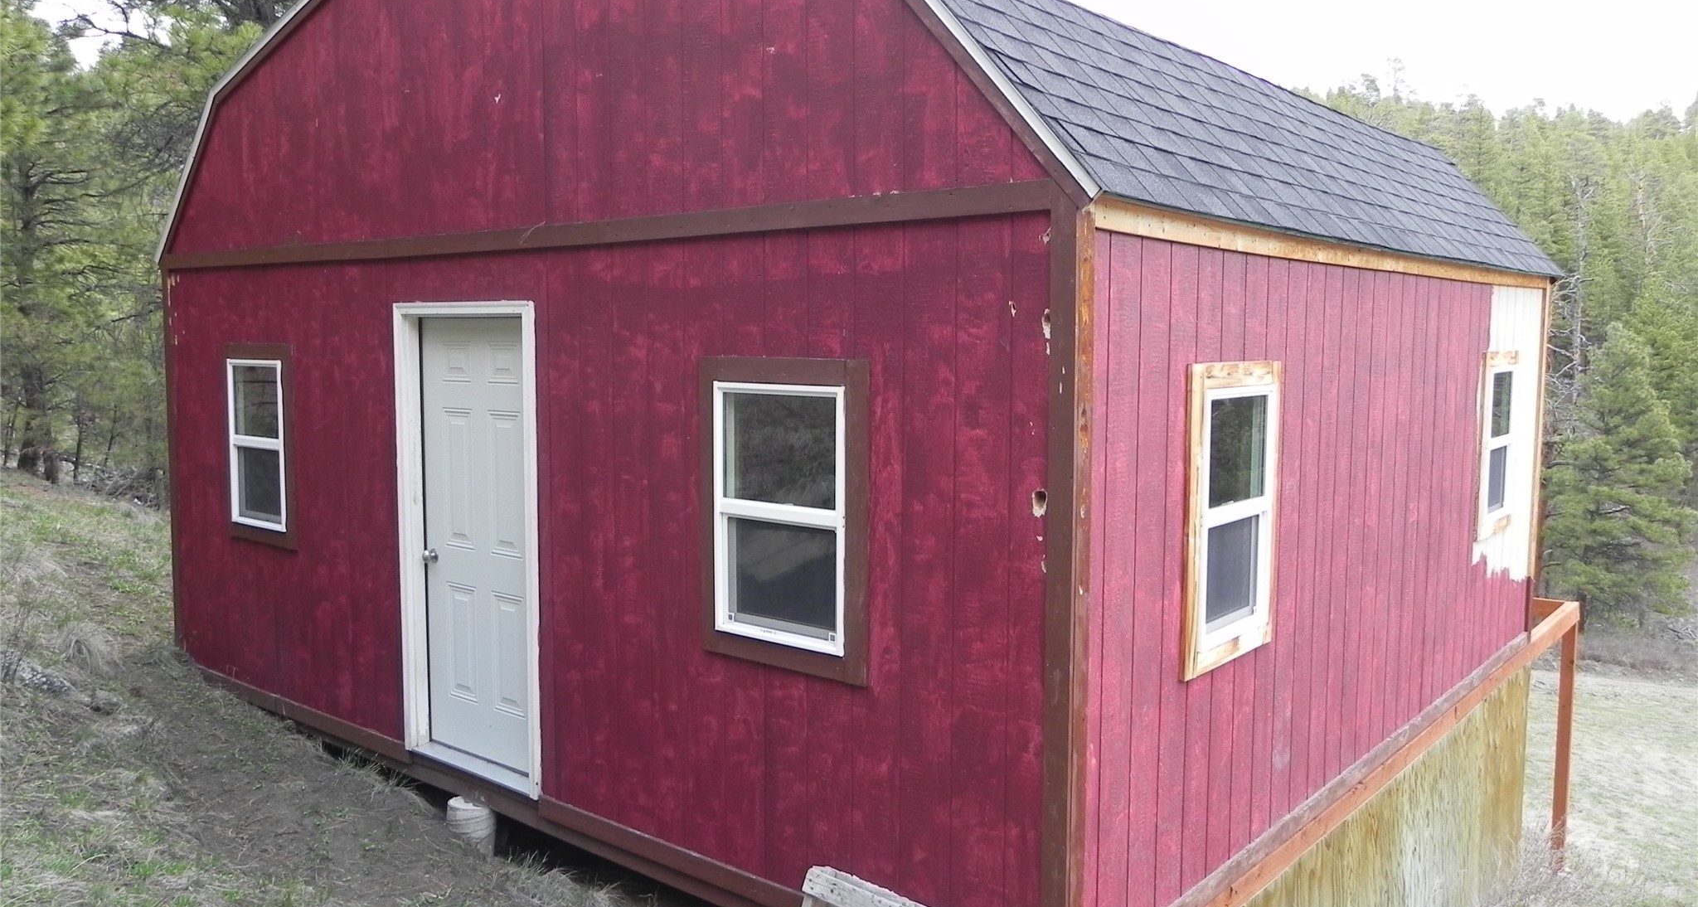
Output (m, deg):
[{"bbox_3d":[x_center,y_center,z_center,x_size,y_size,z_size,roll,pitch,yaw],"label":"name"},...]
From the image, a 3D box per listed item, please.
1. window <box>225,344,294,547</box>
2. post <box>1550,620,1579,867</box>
[{"bbox_3d":[-3.159,-0.051,6.858,0.750,1.074,0.030,5,7,40],"label":"window"},{"bbox_3d":[5.346,2.175,9.546,0.089,1.875,0.090,5,7,40],"label":"post"}]

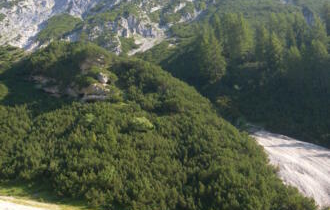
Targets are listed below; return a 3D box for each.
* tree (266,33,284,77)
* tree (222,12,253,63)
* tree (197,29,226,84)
[{"bbox_3d":[31.046,-13.908,125.000,5.210,12.360,4.790,0,-2,0],"label":"tree"},{"bbox_3d":[21.374,-20.179,133.000,9.570,14.640,8.800,0,-2,0],"label":"tree"},{"bbox_3d":[12.333,-12.864,118.000,7.960,14.320,7.320,0,-2,0],"label":"tree"}]

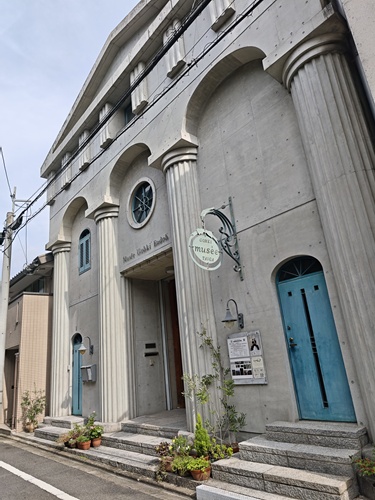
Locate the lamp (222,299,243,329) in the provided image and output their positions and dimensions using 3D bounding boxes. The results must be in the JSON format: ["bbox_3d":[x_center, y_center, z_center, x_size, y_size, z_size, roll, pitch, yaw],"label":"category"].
[{"bbox_3d":[0.711,1.018,5.303,0.420,0.477,0.250,11,-24,-40],"label":"lamp"}]

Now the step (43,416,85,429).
[{"bbox_3d":[-3.264,4.619,8.953,0.573,0.154,1.714,11,-25,-40],"label":"step"}]

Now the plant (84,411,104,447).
[{"bbox_3d":[-1.850,3.609,6.732,0.340,0.625,0.340,11,-24,-40],"label":"plant"}]

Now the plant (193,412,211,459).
[{"bbox_3d":[0.188,2.604,4.547,0.249,0.637,0.249,-5,-19,-2],"label":"plant"}]

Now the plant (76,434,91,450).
[{"bbox_3d":[-2.001,3.725,6.442,0.269,0.254,0.269,11,-25,-40],"label":"plant"}]

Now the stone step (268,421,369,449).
[{"bbox_3d":[1.609,2.345,4.232,0.364,0.163,1.255,11,-25,-40],"label":"stone step"}]

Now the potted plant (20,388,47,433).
[{"bbox_3d":[-4.601,4.764,9.976,0.650,1.320,0.680,11,-25,-40],"label":"potted plant"}]

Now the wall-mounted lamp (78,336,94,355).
[{"bbox_3d":[-2.819,2.607,9.082,0.420,0.477,0.250,11,-24,-40],"label":"wall-mounted lamp"}]

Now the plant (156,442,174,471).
[{"bbox_3d":[-0.294,2.833,4.617,0.260,0.365,0.260,-5,-18,-2],"label":"plant"}]

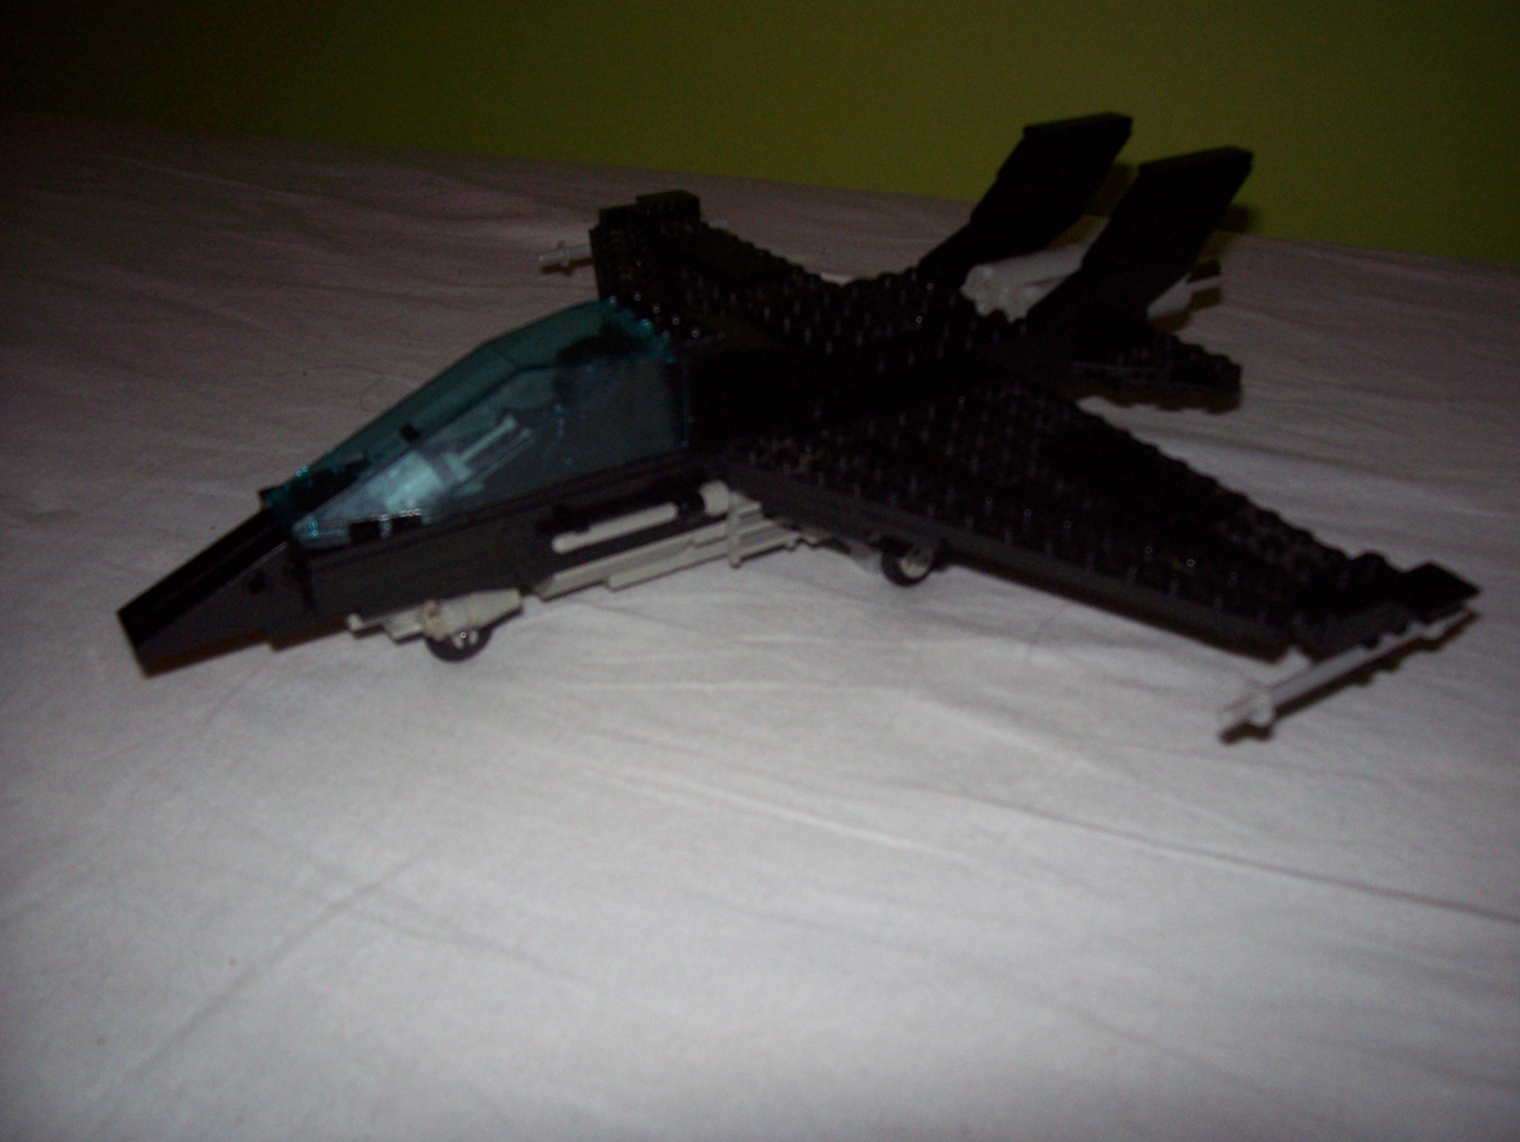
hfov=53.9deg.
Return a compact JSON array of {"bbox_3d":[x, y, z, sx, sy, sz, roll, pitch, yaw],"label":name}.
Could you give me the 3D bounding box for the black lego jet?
[{"bbox_3d":[-0.007,-0.038,0.330,0.262,0.082,0.273,-19,37,-27],"label":"black lego jet"}]

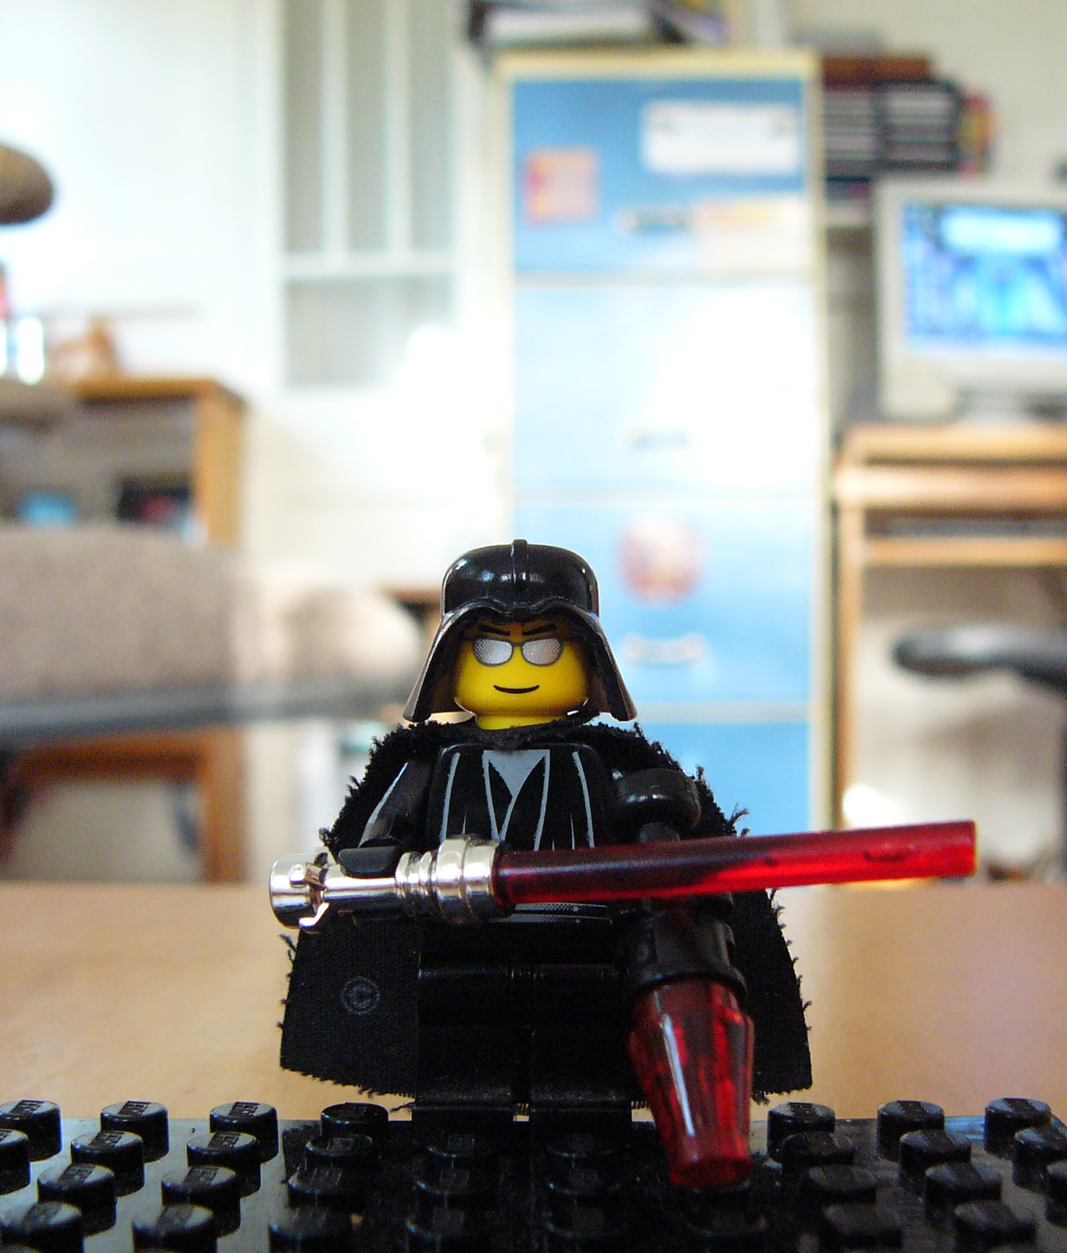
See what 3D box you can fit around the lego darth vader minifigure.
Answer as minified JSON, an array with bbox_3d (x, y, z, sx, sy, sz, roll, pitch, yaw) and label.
[{"bbox_3d":[0.001,0.015,0.122,0.039,0.043,0.029,0,-1,0],"label":"lego darth vader minifigure"}]

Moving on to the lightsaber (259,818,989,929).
[{"bbox_3d":[0.005,0.015,0.104,0.042,0.005,0.005,-5,-1,6],"label":"lightsaber"}]

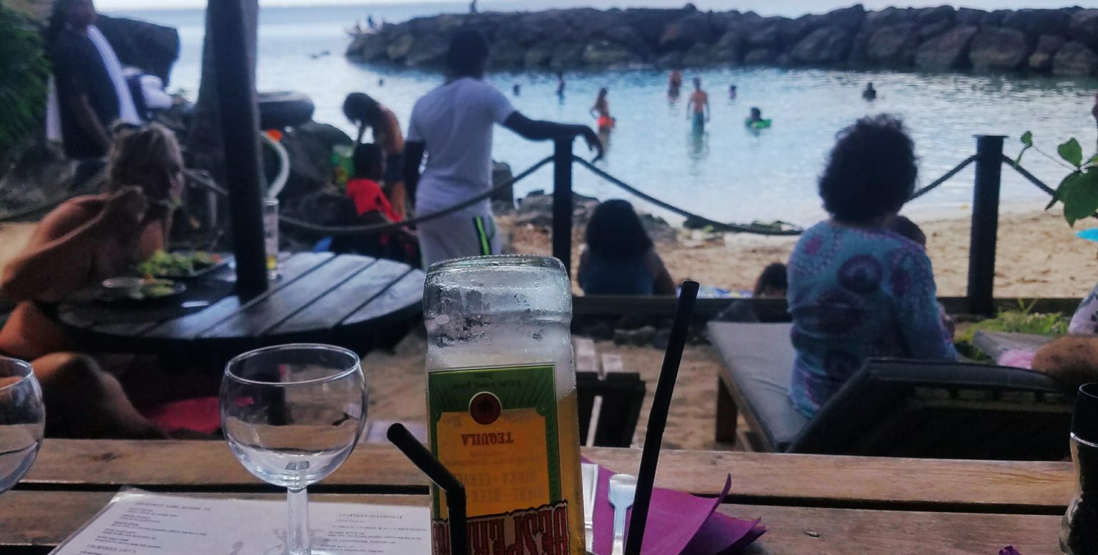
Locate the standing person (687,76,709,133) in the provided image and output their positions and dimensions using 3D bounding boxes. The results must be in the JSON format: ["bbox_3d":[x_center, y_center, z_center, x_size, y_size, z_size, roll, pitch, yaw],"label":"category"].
[{"bbox_3d":[2.944,-3.092,21.714,0.500,1.720,0.320,-1,14,2],"label":"standing person"}]

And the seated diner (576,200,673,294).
[{"bbox_3d":[0.447,-0.057,6.301,0.520,0.870,0.750,0,14,6],"label":"seated diner"}]

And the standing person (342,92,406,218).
[{"bbox_3d":[-1.089,-0.496,7.177,0.500,1.420,0.420,-7,15,-20],"label":"standing person"}]

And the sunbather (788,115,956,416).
[{"bbox_3d":[1.005,-0.106,3.565,0.480,0.900,0.800,2,15,14],"label":"sunbather"}]

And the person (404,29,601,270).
[{"bbox_3d":[-0.202,-0.347,5.519,0.900,1.760,0.550,5,16,25],"label":"person"}]

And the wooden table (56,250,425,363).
[{"bbox_3d":[-0.942,0.398,3.491,1.140,0.730,1.140,-2,14,0],"label":"wooden table"}]

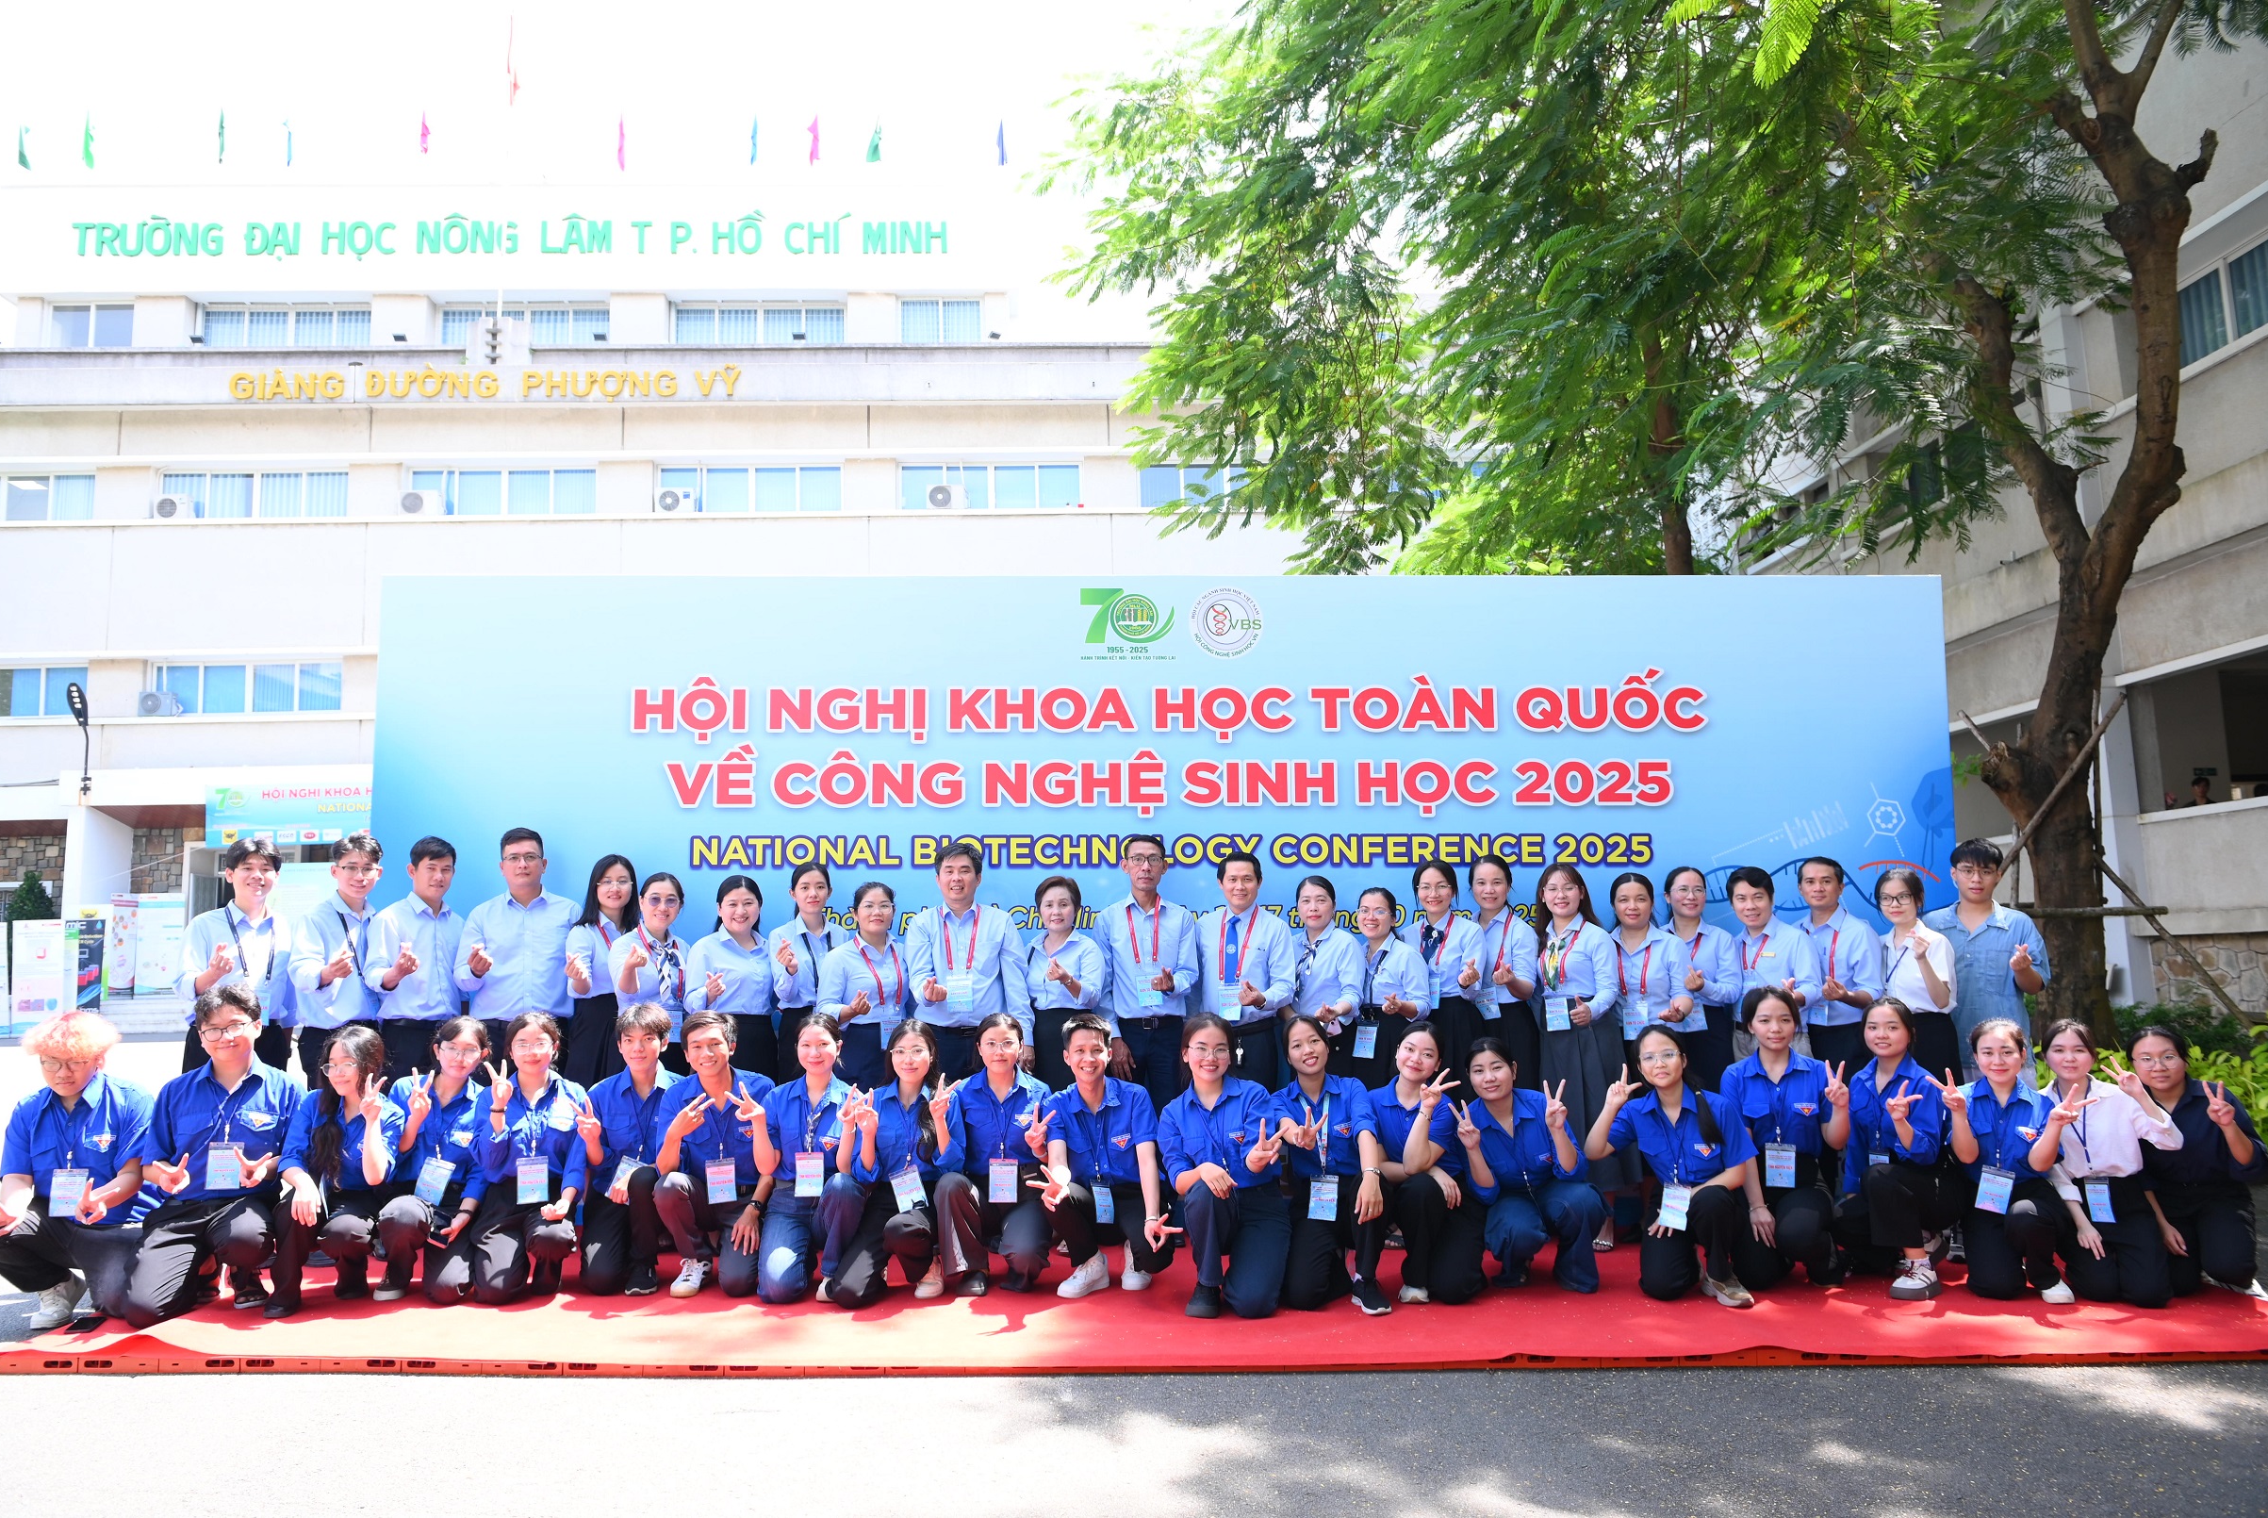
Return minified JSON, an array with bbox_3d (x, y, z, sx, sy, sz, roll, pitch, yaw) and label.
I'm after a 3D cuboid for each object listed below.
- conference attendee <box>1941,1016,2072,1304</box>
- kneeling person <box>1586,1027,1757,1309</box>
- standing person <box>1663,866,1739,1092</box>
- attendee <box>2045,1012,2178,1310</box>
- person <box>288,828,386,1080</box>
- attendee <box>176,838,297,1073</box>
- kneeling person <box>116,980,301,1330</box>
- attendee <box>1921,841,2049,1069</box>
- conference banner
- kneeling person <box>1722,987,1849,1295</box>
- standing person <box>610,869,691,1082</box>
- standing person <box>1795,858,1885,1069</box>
[{"bbox_3d":[3.315,1.475,5.775,0.500,0.982,0.620,-5,-7,30],"label":"conference attendee"},{"bbox_3d":[2.029,1.492,5.740,0.620,0.958,0.750,-3,-7,14],"label":"kneeling person"},{"bbox_3d":[2.497,1.287,6.751,0.470,1.615,0.420,-6,-9,33],"label":"standing person"},{"bbox_3d":[3.707,1.478,5.775,0.520,0.974,0.620,-4,-7,28],"label":"attendee"},{"bbox_3d":[-3.305,1.171,6.298,0.470,1.747,0.340,4,-8,-38],"label":"person"},{"bbox_3d":[-3.710,1.184,6.308,0.490,1.706,0.370,3,-8,-24],"label":"attendee"},{"bbox_3d":[-3.376,1.404,5.564,0.620,1.134,0.700,3,-8,-33],"label":"kneeling person"},{"bbox_3d":[3.671,1.189,6.515,0.500,1.700,0.340,-5,-8,33],"label":"attendee"},{"bbox_3d":[0.134,0.628,7.121,7.362,2.990,0.180,0,-6,0],"label":"conference banner"},{"bbox_3d":[2.548,1.452,5.946,0.480,1.102,0.600,-3,-7,19],"label":"kneeling person"},{"bbox_3d":[-2.012,1.269,6.345,0.420,1.576,0.340,2,-7,-21],"label":"standing person"},{"bbox_3d":[3.127,1.248,6.691,0.460,1.624,0.320,-6,-8,38],"label":"standing person"}]

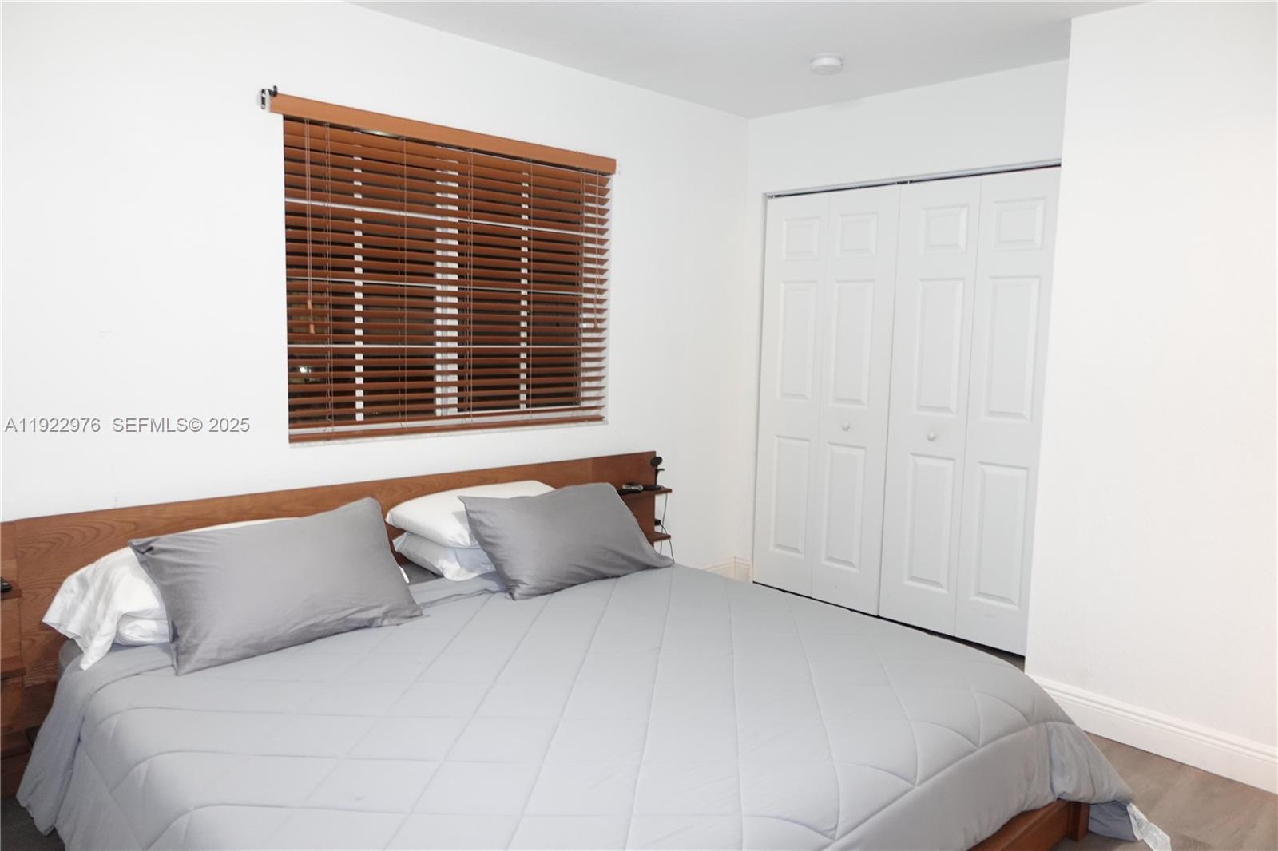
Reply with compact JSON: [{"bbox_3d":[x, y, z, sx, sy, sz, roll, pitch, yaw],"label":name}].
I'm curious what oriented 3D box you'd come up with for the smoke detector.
[{"bbox_3d":[0.751,-1.444,3.408,0.135,0.045,0.135,1,6,0],"label":"smoke detector"}]

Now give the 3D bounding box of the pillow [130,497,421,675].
[{"bbox_3d":[-1.015,0.439,2.456,0.700,0.170,0.450,-4,52,-42],"label":"pillow"}]

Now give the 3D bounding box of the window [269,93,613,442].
[{"bbox_3d":[-0.668,-0.546,3.347,1.460,1.160,0.130,-4,8,-42],"label":"window"}]

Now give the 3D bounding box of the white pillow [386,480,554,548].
[{"bbox_3d":[-0.509,0.320,3.200,0.700,0.160,0.460,-4,8,-42],"label":"white pillow"}]

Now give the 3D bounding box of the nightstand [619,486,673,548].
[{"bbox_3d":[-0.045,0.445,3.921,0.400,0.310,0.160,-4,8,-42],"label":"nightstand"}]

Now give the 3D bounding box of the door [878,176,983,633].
[{"bbox_3d":[1.302,-0.077,3.833,0.367,2.000,0.037,7,8,42],"label":"door"}]

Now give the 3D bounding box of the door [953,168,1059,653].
[{"bbox_3d":[1.568,-0.043,3.597,0.362,2.000,0.037,7,8,42],"label":"door"}]

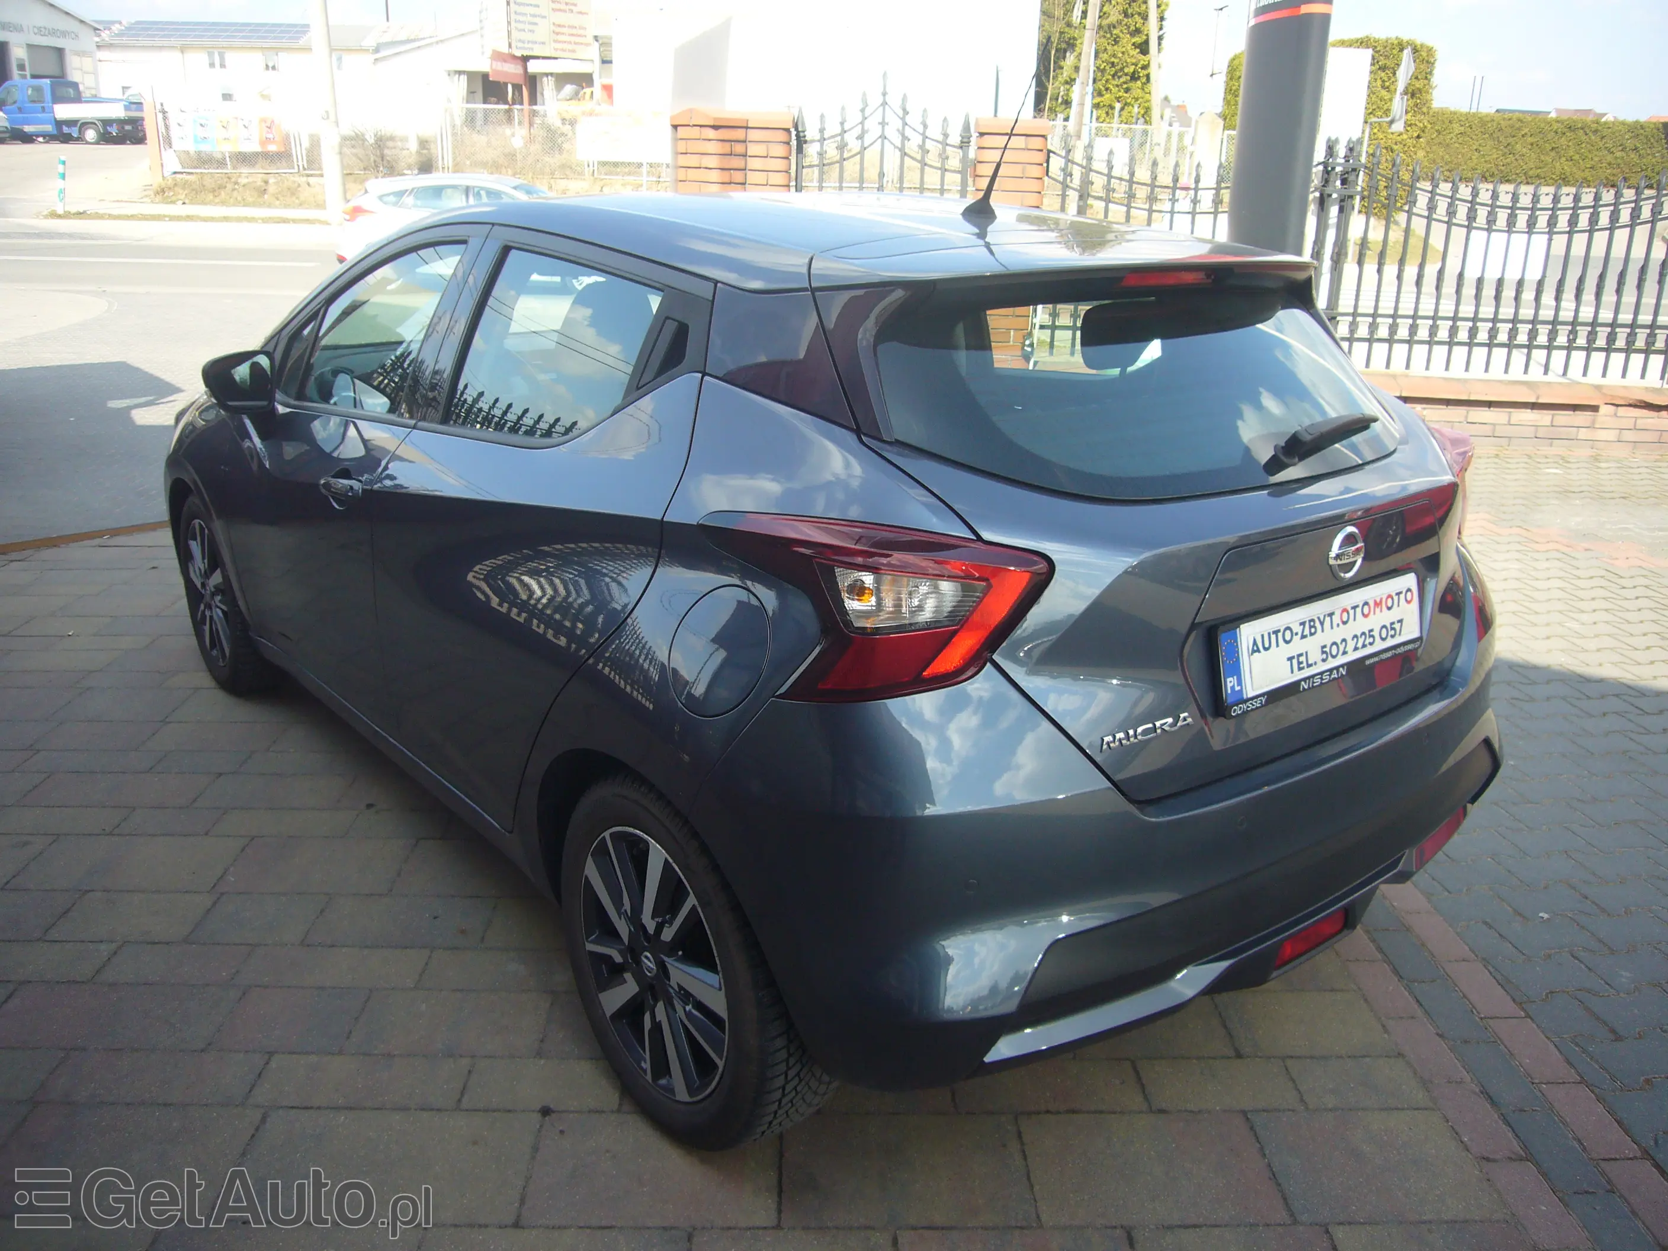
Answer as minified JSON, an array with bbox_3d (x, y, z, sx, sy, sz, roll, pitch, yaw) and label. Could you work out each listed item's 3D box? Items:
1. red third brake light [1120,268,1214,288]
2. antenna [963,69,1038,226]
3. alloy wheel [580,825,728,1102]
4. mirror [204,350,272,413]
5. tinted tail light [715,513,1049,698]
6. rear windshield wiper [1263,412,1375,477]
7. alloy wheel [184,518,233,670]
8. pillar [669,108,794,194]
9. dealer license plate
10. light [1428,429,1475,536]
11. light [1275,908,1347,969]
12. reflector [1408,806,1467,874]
[{"bbox_3d":[0.526,-0.558,2.166,0.225,0.026,0.035,-12,22,-37],"label":"red third brake light"},{"bbox_3d":[0.291,-0.844,2.393,0.045,0.248,0.160,-12,22,-37],"label":"antenna"},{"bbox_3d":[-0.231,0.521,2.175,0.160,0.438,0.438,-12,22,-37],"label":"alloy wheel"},{"bbox_3d":[-1.439,-0.589,3.273,0.188,0.150,0.115,-14,23,-39],"label":"mirror"},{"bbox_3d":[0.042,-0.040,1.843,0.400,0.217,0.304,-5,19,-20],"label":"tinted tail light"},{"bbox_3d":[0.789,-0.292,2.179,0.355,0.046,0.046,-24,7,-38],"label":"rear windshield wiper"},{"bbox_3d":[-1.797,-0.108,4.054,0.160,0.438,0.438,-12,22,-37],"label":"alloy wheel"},{"bbox_3d":[-0.613,-2.071,8.143,0.700,1.925,0.420,0,18,-3],"label":"pillar"},{"bbox_3d":[0.746,0.023,2.045,0.530,0.137,0.022,-12,9,-37],"label":"dealer license plate"},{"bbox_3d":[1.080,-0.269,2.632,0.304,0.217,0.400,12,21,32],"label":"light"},{"bbox_3d":[0.764,0.499,2.173,0.185,0.046,0.036,-12,22,-37],"label":"light"},{"bbox_3d":[1.102,0.385,2.480,0.040,0.046,0.300,14,22,36],"label":"reflector"}]

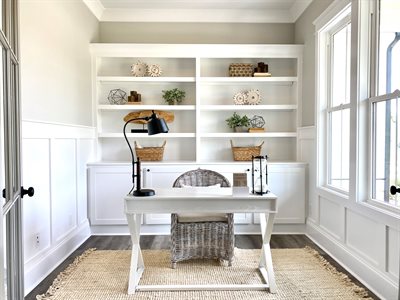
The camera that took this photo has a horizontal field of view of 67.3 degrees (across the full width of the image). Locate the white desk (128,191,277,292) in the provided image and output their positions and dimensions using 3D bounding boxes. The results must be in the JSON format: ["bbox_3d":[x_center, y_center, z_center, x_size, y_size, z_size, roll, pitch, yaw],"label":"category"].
[{"bbox_3d":[0.006,0.751,2.643,1.200,0.760,0.550,0,2,-1],"label":"white desk"}]

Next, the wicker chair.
[{"bbox_3d":[0.006,0.666,3.151,0.610,0.895,0.630,0,2,-5],"label":"wicker chair"}]

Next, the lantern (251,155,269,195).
[{"bbox_3d":[0.513,0.212,2.567,0.150,0.325,0.150,0,2,-1],"label":"lantern"}]

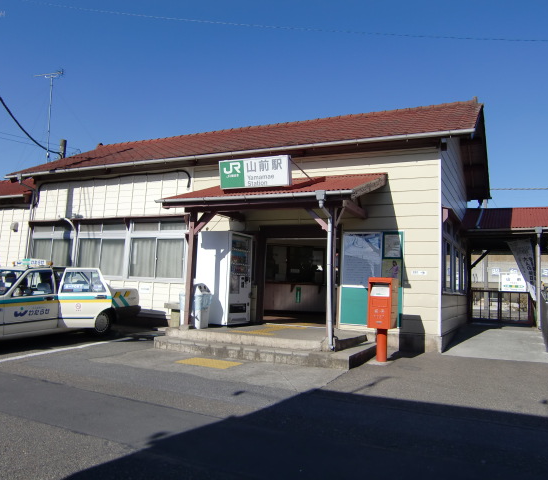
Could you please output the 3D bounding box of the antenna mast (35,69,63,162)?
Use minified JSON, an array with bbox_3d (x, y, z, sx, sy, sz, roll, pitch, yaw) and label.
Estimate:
[{"bbox_3d":[-7.698,-4.180,17.701,0.920,3.340,0.420,0,-5,20],"label":"antenna mast"}]

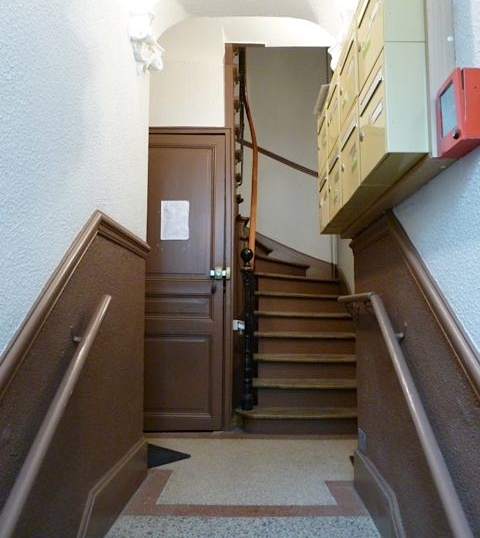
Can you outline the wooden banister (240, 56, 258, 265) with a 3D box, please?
[{"bbox_3d":[0.092,-0.931,3.989,0.139,1.933,0.901,0,-5,2],"label":"wooden banister"}]

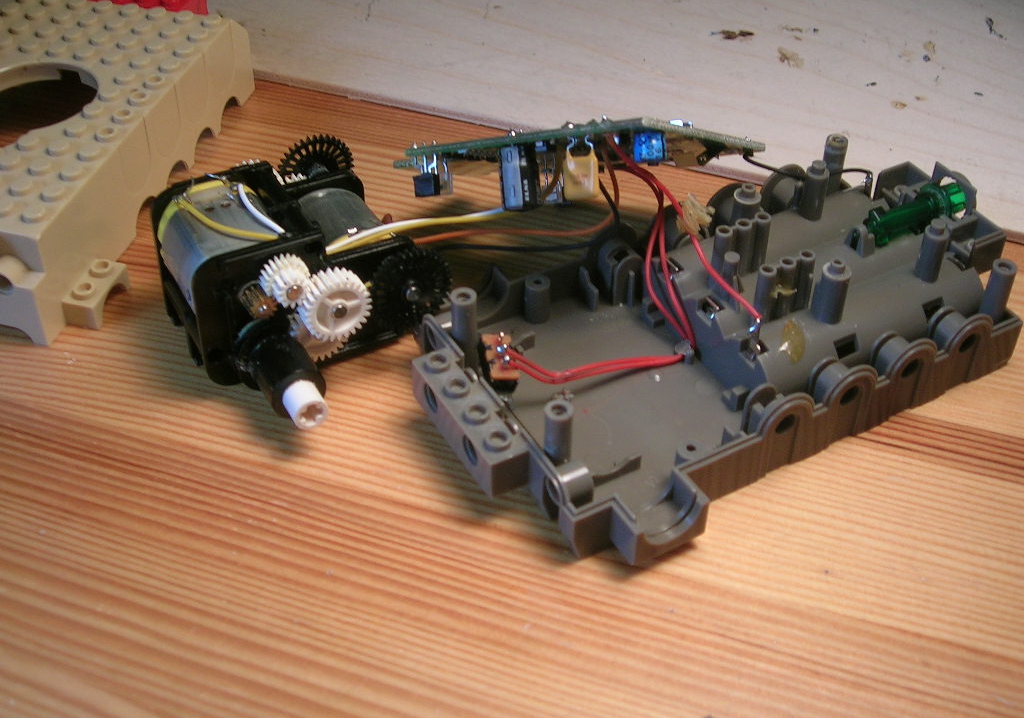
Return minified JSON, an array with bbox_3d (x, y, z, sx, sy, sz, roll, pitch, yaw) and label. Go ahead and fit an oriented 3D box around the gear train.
[{"bbox_3d":[-0.045,-0.020,0.280,0.054,0.035,0.073,-19,46,-19],"label":"gear train"}]

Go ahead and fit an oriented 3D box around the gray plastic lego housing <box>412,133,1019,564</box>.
[{"bbox_3d":[0.045,-0.011,0.273,0.131,0.032,0.080,-21,47,-22],"label":"gray plastic lego housing"}]

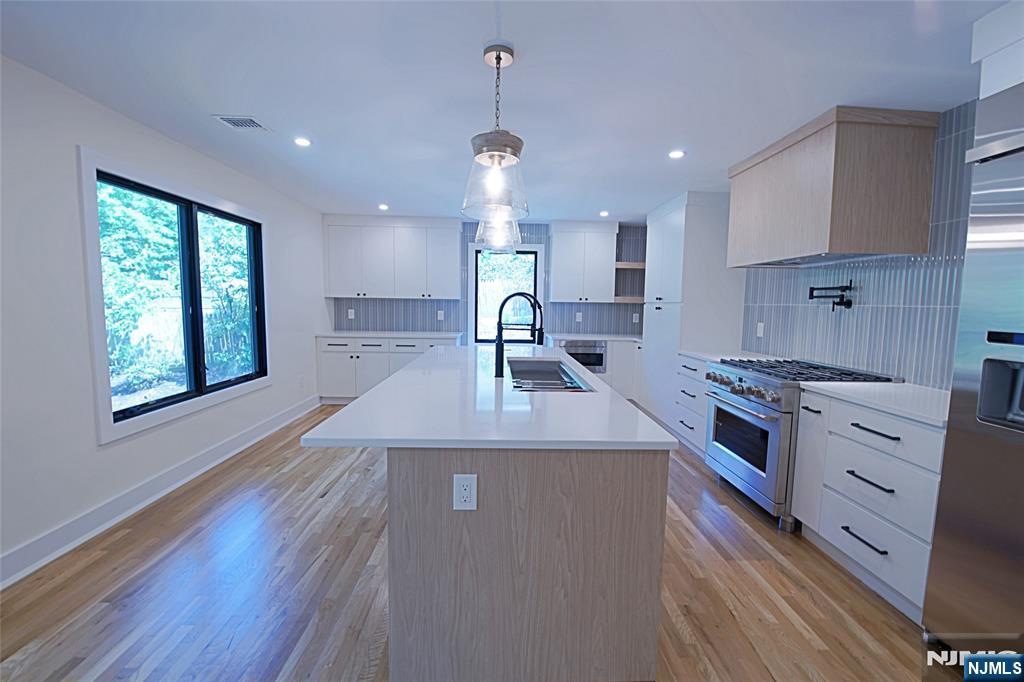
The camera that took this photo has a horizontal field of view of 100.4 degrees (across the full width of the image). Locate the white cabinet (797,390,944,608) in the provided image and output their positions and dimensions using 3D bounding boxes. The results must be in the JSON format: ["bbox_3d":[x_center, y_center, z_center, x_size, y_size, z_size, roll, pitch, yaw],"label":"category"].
[{"bbox_3d":[2.016,0.754,2.151,0.617,0.903,0.842,1,5,-2],"label":"white cabinet"}]

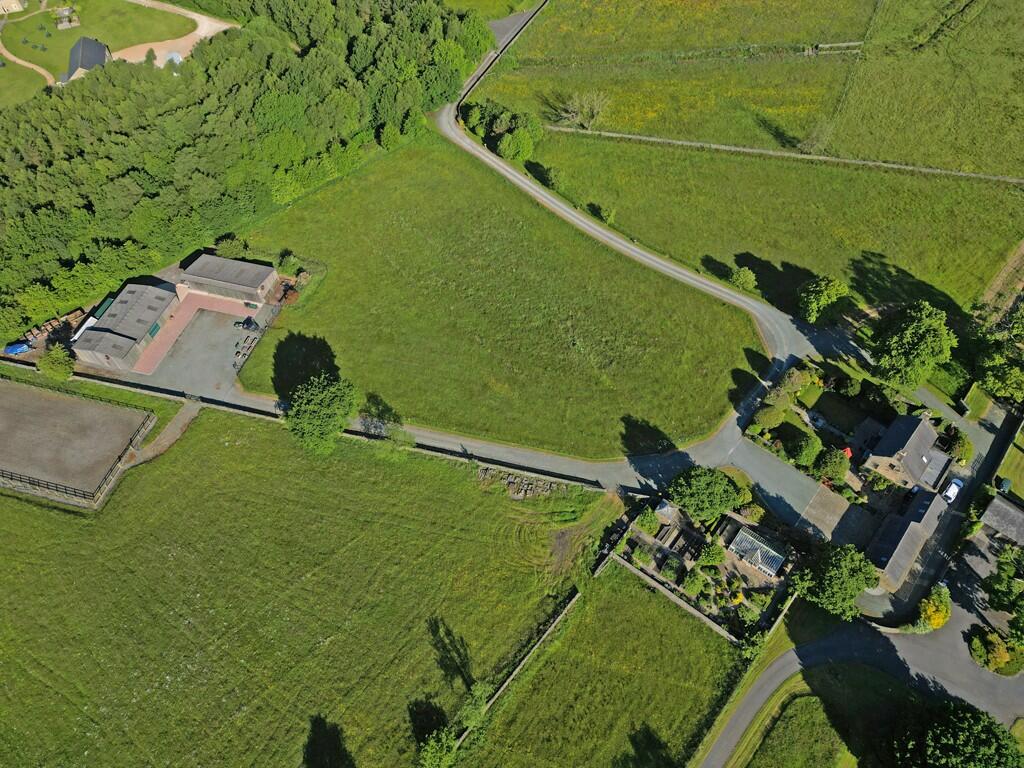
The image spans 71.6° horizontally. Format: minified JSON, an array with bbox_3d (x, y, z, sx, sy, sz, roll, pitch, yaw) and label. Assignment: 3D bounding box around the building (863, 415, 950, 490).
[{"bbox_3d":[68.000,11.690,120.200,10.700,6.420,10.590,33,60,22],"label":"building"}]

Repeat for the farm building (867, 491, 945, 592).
[{"bbox_3d":[62.030,23.630,112.650,6.310,4.440,17.660,35,61,23],"label":"farm building"}]

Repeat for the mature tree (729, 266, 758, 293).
[{"bbox_3d":[48.780,-21.990,150.480,5.620,5.720,5.620,0,50,0],"label":"mature tree"}]

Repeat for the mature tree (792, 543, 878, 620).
[{"bbox_3d":[47.700,29.050,104.920,11.490,10.490,11.490,0,54,0],"label":"mature tree"}]

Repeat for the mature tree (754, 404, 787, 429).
[{"bbox_3d":[45.610,5.910,125.770,5.350,4.280,5.350,0,54,0],"label":"mature tree"}]

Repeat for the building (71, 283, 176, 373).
[{"bbox_3d":[-75.320,-12.110,139.070,11.020,4.170,18.080,12,55,8],"label":"building"}]

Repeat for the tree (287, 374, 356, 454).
[{"bbox_3d":[-33.590,5.870,125.620,11.660,15.980,11.660,0,50,0],"label":"tree"}]

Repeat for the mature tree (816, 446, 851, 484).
[{"bbox_3d":[53.350,13.750,118.620,5.360,6.590,5.360,0,50,0],"label":"mature tree"}]

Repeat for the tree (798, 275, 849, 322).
[{"bbox_3d":[62.820,-16.850,143.660,9.360,9.570,9.360,0,50,0],"label":"tree"}]

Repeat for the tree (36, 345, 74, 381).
[{"bbox_3d":[-87.950,-3.910,137.160,5.670,8.880,5.670,0,50,0],"label":"tree"}]

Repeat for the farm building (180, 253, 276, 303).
[{"bbox_3d":[-61.840,-23.580,157.260,17.630,4.350,7.530,12,51,10],"label":"farm building"}]

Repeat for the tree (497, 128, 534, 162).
[{"bbox_3d":[0.830,-57.320,170.490,8.990,7.060,8.990,0,54,0],"label":"tree"}]

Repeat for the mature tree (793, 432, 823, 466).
[{"bbox_3d":[50.780,11.160,121.580,5.460,4.820,5.460,0,54,0],"label":"mature tree"}]

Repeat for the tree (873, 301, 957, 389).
[{"bbox_3d":[73.010,-6.880,129.320,12.170,18.720,12.170,0,50,0],"label":"tree"}]

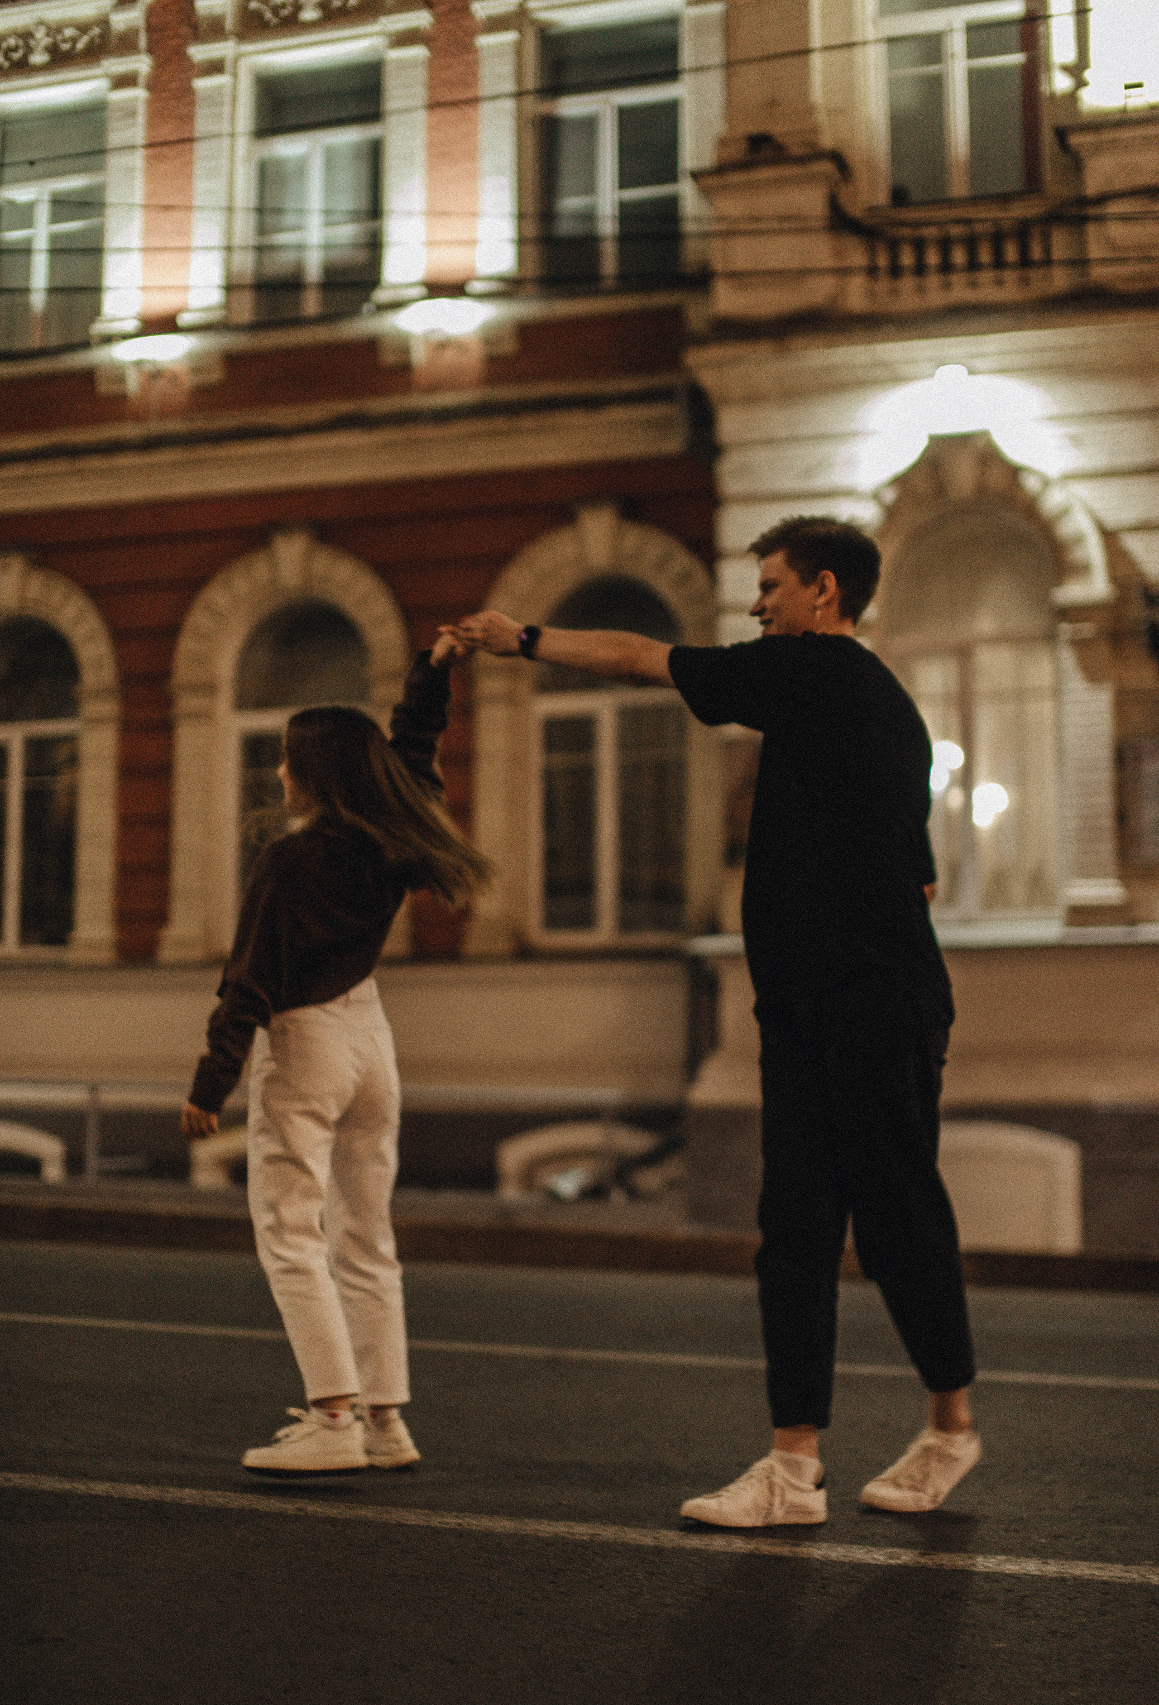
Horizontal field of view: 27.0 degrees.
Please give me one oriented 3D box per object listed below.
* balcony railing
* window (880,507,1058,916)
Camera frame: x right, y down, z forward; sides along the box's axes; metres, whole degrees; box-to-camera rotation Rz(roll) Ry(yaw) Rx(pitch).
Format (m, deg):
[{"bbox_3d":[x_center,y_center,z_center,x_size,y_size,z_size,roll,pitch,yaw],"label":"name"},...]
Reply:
[{"bbox_3d":[1.918,-2.962,12.095,1.230,0.529,0.250,-2,-7,17],"label":"balcony railing"},{"bbox_3d":[2.002,-0.711,12.360,0.908,2.117,0.180,-2,-7,17],"label":"window"}]

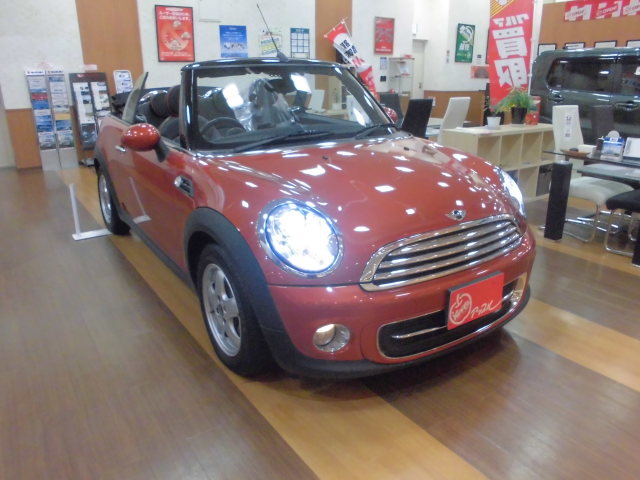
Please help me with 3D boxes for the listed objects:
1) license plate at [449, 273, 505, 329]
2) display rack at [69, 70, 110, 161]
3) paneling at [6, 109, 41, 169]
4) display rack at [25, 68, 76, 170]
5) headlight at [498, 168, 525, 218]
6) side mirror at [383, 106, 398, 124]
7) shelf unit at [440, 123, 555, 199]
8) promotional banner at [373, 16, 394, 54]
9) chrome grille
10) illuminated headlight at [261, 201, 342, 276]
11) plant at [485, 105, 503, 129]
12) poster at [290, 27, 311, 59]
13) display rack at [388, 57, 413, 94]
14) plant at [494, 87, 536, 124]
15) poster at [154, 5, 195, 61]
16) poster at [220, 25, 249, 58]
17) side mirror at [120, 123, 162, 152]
[{"bbox_3d":[0.646,0.249,1.991,0.335,0.170,0.025,-13,22,-31],"label":"license plate"},{"bbox_3d":[-3.369,-1.804,7.136,0.490,1.320,0.360,-13,23,-33],"label":"display rack"},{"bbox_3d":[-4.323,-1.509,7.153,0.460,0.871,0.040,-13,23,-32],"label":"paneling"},{"bbox_3d":[-3.821,-1.721,6.833,0.490,1.360,0.360,-13,23,-33],"label":"display rack"},{"bbox_3d":[0.962,-0.243,2.409,0.235,0.245,0.200,-13,22,-31],"label":"headlight"},{"bbox_3d":[0.481,-0.866,3.390,0.215,0.150,0.150,-13,22,-31],"label":"side mirror"},{"bbox_3d":[1.943,-0.807,5.062,1.480,0.770,0.400,-13,23,-33],"label":"shelf unit"},{"bbox_3d":[1.351,-4.310,10.101,0.540,0.735,0.030,-13,23,-33],"label":"promotional banner"},{"bbox_3d":[0.549,0.022,1.972,0.950,0.170,0.120,-13,22,-31],"label":"chrome grille"},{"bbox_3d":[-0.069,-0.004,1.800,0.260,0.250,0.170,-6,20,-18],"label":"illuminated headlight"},{"bbox_3d":[1.746,-1.264,4.853,0.160,0.240,0.160,-13,23,-33],"label":"plant"},{"bbox_3d":[-0.367,-3.764,9.282,0.420,0.580,0.020,-13,23,-32],"label":"poster"},{"bbox_3d":[1.757,-3.122,10.520,0.430,1.620,0.380,-13,23,-33],"label":"display rack"},{"bbox_3d":[2.042,-1.405,5.020,0.410,0.385,0.390,-11,21,-27],"label":"plant"},{"bbox_3d":[-2.325,-3.330,7.750,0.605,0.840,0.030,-13,23,-33],"label":"poster"},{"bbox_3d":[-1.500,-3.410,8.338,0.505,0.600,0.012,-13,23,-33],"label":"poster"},{"bbox_3d":[-0.934,-0.540,2.507,0.215,0.150,0.150,-13,22,-31],"label":"side mirror"}]

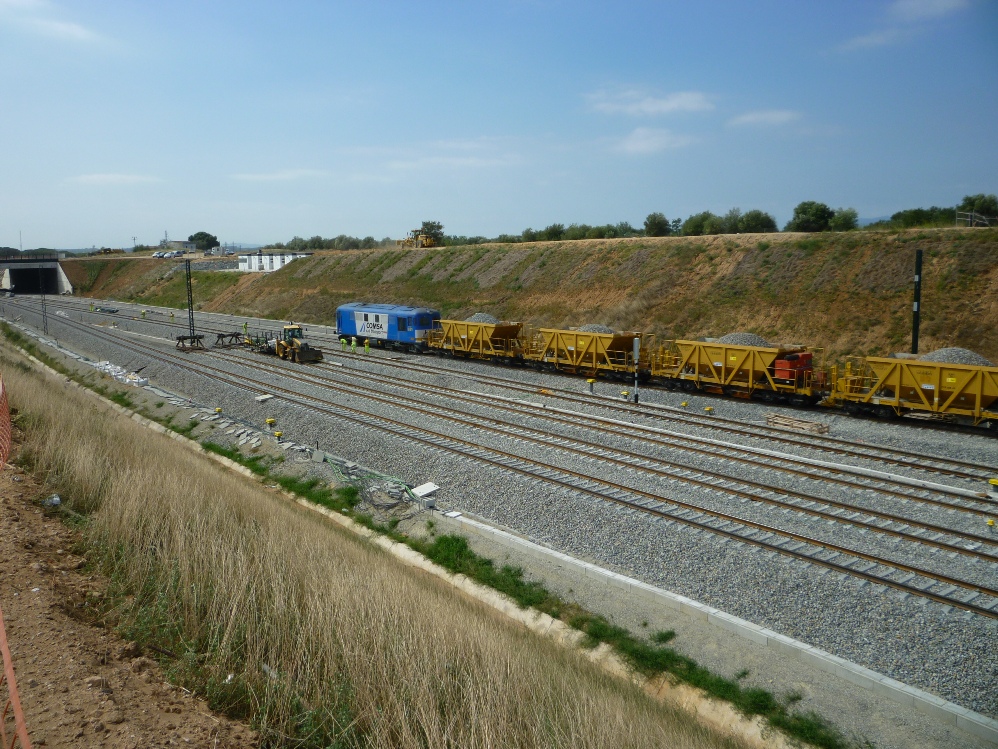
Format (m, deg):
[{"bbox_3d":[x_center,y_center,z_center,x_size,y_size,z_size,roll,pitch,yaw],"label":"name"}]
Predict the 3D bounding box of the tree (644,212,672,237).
[{"bbox_3d":[25.017,-23.676,132.000,3.860,4.100,3.860,1,9,11],"label":"tree"}]

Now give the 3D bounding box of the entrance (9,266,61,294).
[{"bbox_3d":[-116.844,-23.644,210.013,10.800,7.088,4.000,-8,11,-35],"label":"entrance"}]

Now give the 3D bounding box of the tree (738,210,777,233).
[{"bbox_3d":[37.564,-22.174,122.000,5.490,3.500,5.490,2,9,17],"label":"tree"}]

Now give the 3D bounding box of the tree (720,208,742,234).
[{"bbox_3d":[32.182,-21.178,115.758,2.890,3.649,2.745,1,10,15],"label":"tree"}]

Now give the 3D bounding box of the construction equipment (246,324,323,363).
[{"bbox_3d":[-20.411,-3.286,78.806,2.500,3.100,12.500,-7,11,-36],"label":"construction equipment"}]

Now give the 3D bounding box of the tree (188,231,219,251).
[{"bbox_3d":[-102.469,-45.946,290.000,9.780,7.280,9.780,-4,9,-19],"label":"tree"}]

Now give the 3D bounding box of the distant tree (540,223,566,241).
[{"bbox_3d":[9.686,-25.469,150.000,3.880,3.590,3.880,0,9,4],"label":"distant tree"}]

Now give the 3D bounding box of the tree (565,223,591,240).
[{"bbox_3d":[12.162,-22.116,129.565,3.946,2.906,3.748,-1,9,5],"label":"tree"}]

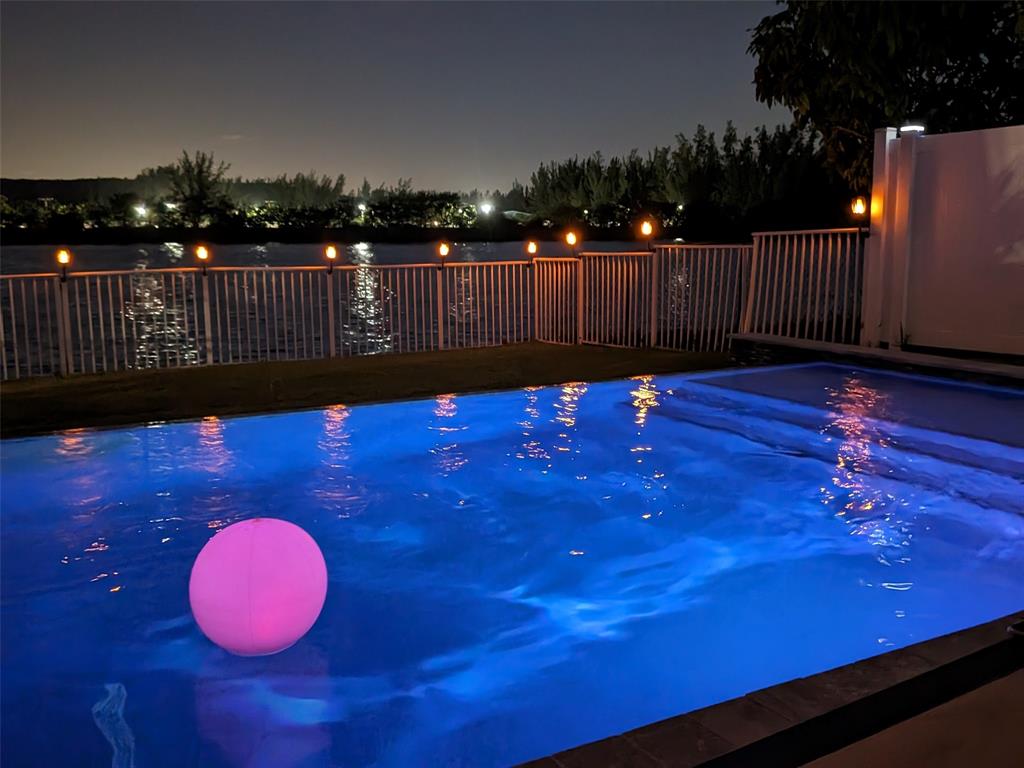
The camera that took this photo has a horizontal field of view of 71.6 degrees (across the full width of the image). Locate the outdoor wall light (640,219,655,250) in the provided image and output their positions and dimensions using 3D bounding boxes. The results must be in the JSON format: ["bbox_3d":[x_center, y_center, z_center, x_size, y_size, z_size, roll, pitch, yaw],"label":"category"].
[{"bbox_3d":[1.603,-1.763,8.400,0.160,0.380,0.130,-8,14,-33],"label":"outdoor wall light"}]

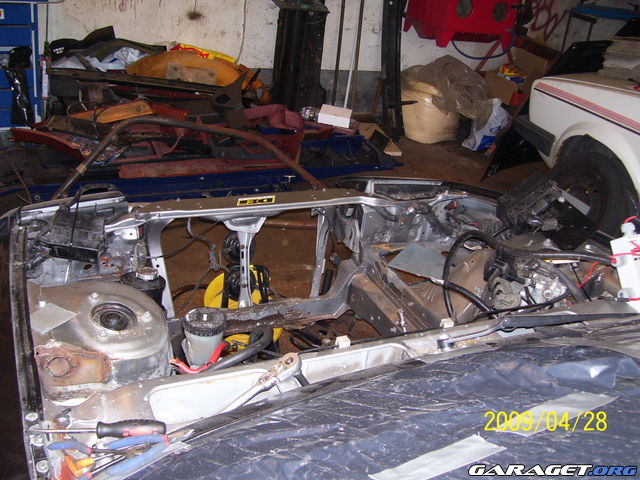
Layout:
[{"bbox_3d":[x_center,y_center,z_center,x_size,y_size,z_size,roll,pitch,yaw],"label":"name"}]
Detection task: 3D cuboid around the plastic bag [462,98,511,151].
[{"bbox_3d":[1.448,-0.985,5.835,0.380,0.380,0.280,10,24,12],"label":"plastic bag"}]

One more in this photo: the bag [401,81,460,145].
[{"bbox_3d":[0.988,-1.119,5.965,0.470,0.460,0.450,8,23,8],"label":"bag"}]

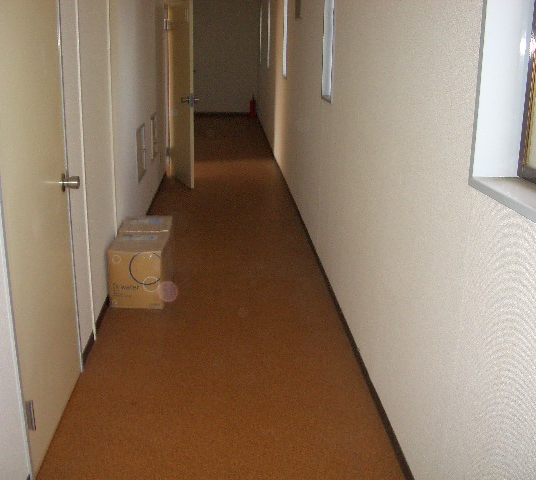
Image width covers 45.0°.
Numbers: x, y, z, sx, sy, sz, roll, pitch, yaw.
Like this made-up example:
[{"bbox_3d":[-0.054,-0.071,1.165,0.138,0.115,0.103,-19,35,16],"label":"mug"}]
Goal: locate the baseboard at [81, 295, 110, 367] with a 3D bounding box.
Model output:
[{"bbox_3d":[-0.917,0.465,3.490,0.020,0.075,0.806,0,17,-4],"label":"baseboard"}]

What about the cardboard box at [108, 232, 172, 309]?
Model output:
[{"bbox_3d":[-0.783,0.177,3.983,0.312,0.359,0.398,0,17,-4],"label":"cardboard box"}]

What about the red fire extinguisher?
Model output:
[{"bbox_3d":[-0.318,-2.913,14.049,0.160,0.500,0.160,0,17,-4],"label":"red fire extinguisher"}]

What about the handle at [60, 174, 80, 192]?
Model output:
[{"bbox_3d":[-0.829,-0.242,2.736,0.075,0.072,0.070,0,17,-4],"label":"handle"}]

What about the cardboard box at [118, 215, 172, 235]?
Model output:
[{"bbox_3d":[-0.810,0.061,4.367,0.312,0.359,0.380,0,17,-4],"label":"cardboard box"}]

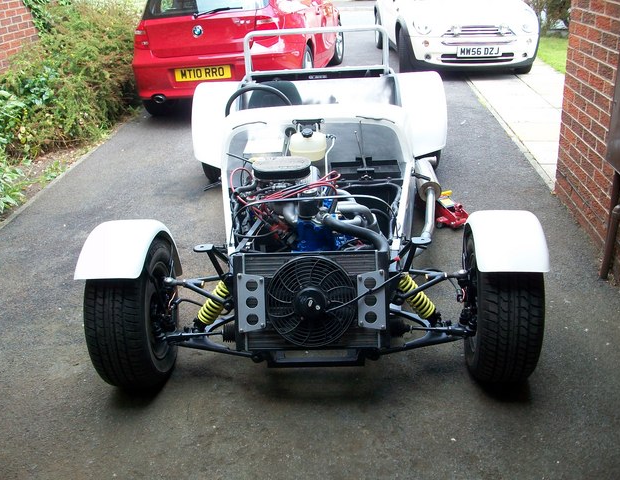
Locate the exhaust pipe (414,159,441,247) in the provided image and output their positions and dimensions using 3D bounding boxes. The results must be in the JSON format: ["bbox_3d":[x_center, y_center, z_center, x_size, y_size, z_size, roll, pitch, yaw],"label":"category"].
[{"bbox_3d":[0.572,-0.233,3.170,0.170,0.160,1.250,0,24,8],"label":"exhaust pipe"}]

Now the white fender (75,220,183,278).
[{"bbox_3d":[-0.667,0.090,2.356,0.230,0.345,0.570,-4,24,0],"label":"white fender"}]

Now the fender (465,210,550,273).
[{"bbox_3d":[0.673,0.047,2.246,0.230,0.345,0.570,0,24,9],"label":"fender"}]

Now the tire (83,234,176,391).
[{"bbox_3d":[-0.655,0.267,2.376,0.210,0.575,0.575,-4,24,0],"label":"tire"}]

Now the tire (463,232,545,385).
[{"bbox_3d":[0.684,0.222,2.268,0.210,0.575,0.575,0,24,9],"label":"tire"}]

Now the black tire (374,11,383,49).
[{"bbox_3d":[1.161,-3.324,9.880,0.190,0.610,0.610,-3,24,2],"label":"black tire"}]

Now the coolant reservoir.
[{"bbox_3d":[-0.010,-0.453,3.017,0.180,0.170,0.130,-3,24,3],"label":"coolant reservoir"}]

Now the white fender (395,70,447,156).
[{"bbox_3d":[0.740,-0.921,4.303,0.320,0.450,0.800,-3,24,3],"label":"white fender"}]

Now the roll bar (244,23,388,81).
[{"bbox_3d":[0.052,-1.240,4.165,0.940,0.340,0.120,-3,24,3],"label":"roll bar"}]

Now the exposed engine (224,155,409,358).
[{"bbox_3d":[0.015,0.006,2.519,0.610,0.540,1.020,-3,24,3],"label":"exposed engine"}]

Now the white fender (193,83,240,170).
[{"bbox_3d":[-0.586,-0.863,4.378,0.320,0.450,0.800,-3,24,3],"label":"white fender"}]

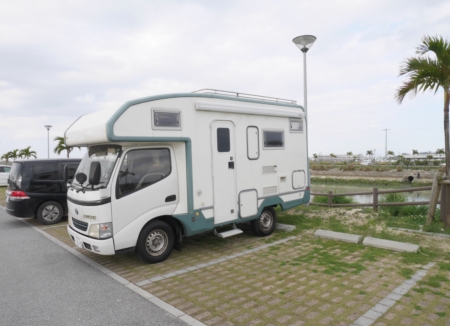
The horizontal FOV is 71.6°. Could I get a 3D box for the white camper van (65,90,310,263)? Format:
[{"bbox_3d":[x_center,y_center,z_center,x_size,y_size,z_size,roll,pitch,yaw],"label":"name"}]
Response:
[{"bbox_3d":[-0.442,0.145,6.602,4.950,2.850,2.000,-1,0,-42],"label":"white camper van"}]

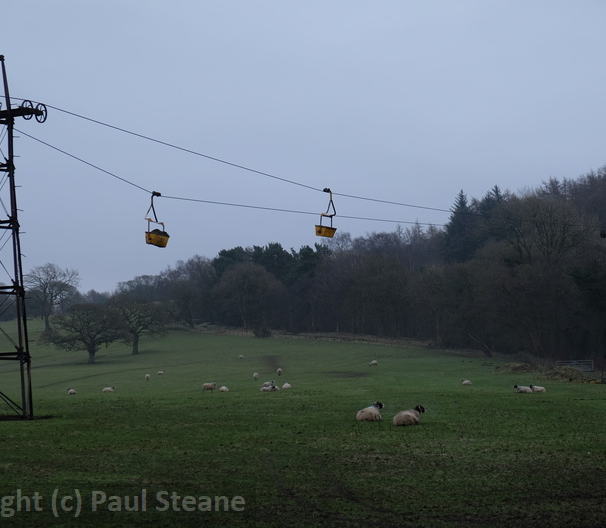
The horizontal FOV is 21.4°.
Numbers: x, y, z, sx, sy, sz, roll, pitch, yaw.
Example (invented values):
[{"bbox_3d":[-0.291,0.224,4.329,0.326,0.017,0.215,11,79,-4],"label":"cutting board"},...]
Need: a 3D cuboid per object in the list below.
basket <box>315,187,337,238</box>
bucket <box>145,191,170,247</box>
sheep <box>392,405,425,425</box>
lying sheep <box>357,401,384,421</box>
[{"bbox_3d":[1.064,-2.258,71.800,0.600,2.200,1.100,-3,-4,28],"label":"basket"},{"bbox_3d":[-5.814,-1.782,64.300,0.600,2.250,1.100,-3,-4,28],"label":"bucket"},{"bbox_3d":[2.838,4.057,43.000,0.500,0.580,1.020,-4,-5,43],"label":"sheep"},{"bbox_3d":[1.949,4.280,46.500,0.500,0.570,0.980,-4,-5,41],"label":"lying sheep"}]

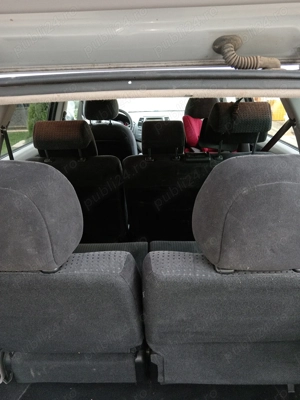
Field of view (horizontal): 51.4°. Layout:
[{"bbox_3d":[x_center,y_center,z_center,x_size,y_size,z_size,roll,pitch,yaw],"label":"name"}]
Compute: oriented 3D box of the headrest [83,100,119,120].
[{"bbox_3d":[-0.351,-0.664,2.260,0.250,0.185,0.110,1,31,1],"label":"headrest"}]

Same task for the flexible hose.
[{"bbox_3d":[0.168,-0.240,0.520,0.097,0.046,0.048,1,21,1],"label":"flexible hose"}]

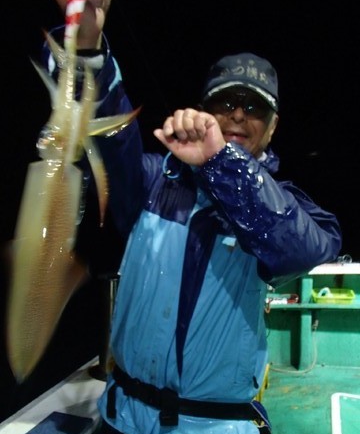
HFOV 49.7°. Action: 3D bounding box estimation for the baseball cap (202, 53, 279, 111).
[{"bbox_3d":[0.151,-0.334,0.961,0.178,0.125,0.250,8,12,4],"label":"baseball cap"}]

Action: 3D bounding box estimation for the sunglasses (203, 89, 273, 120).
[{"bbox_3d":[0.143,-0.277,0.978,0.150,0.048,0.150,8,12,4],"label":"sunglasses"}]

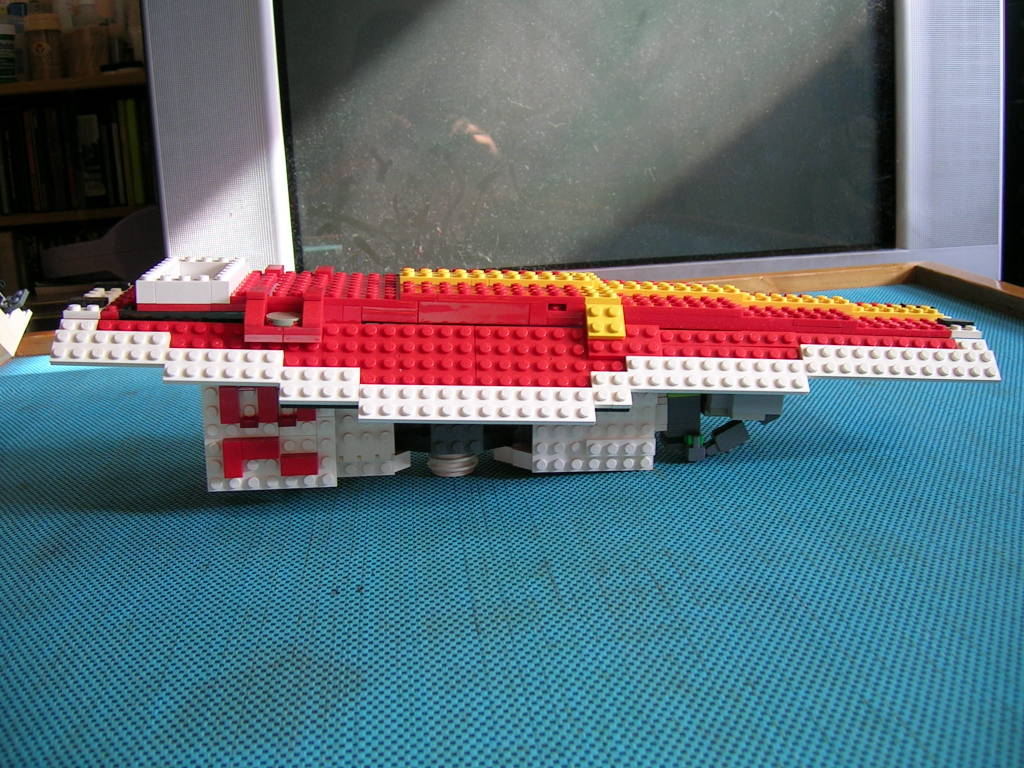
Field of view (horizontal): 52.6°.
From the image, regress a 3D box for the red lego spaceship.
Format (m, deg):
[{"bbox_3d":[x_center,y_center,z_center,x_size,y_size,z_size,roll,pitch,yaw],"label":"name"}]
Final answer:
[{"bbox_3d":[0.012,-0.013,0.495,0.418,0.094,0.151,-2,15,-6],"label":"red lego spaceship"}]

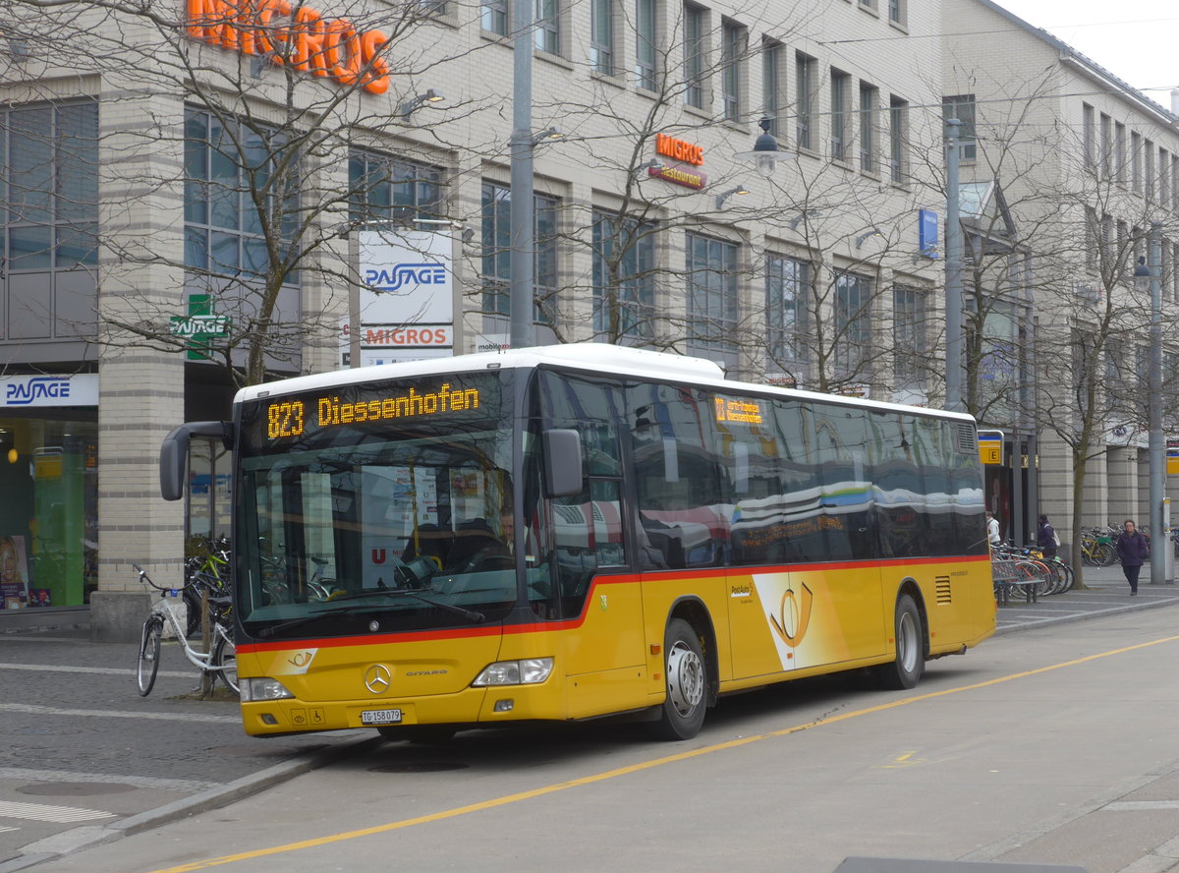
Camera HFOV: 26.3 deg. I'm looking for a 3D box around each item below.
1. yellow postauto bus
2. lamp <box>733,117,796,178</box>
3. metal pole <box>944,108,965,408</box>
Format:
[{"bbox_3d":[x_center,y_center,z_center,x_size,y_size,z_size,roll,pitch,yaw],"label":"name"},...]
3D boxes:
[{"bbox_3d":[0.843,1.020,22.656,2.660,3.020,12.000,-4,-3,24],"label":"yellow postauto bus"},{"bbox_3d":[1.844,-3.042,26.500,0.660,0.630,0.660,0,-2,0],"label":"lamp"},{"bbox_3d":[6.143,-1.193,42.500,0.330,8.400,0.330,-1,-2,24],"label":"metal pole"}]

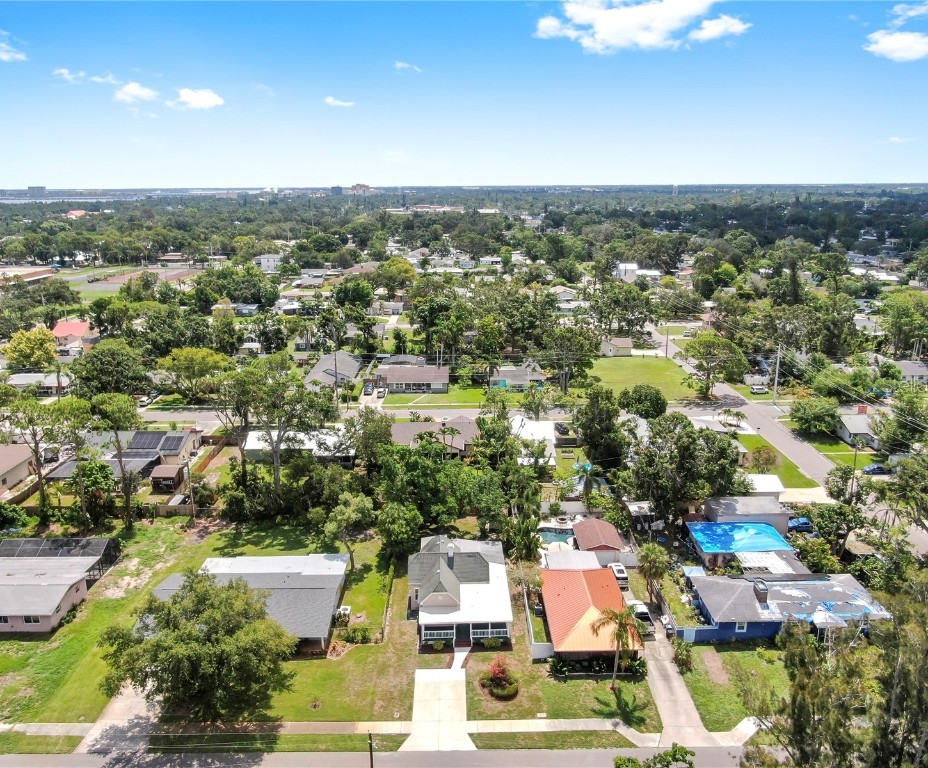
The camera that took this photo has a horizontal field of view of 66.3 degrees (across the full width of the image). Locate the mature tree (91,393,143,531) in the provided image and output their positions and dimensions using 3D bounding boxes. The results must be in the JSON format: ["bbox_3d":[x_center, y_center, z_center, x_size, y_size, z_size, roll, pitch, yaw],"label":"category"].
[{"bbox_3d":[-50.071,11.496,104.044,7.500,20.500,7.500,-1,16,-1],"label":"mature tree"}]

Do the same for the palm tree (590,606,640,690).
[{"bbox_3d":[15.085,26.581,70.384,4.500,8.700,4.500,-1,16,-1],"label":"palm tree"}]

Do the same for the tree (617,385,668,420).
[{"bbox_3d":[37.160,4.520,146.880,9.900,8.300,9.300,0,16,0],"label":"tree"}]

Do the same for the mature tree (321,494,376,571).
[{"bbox_3d":[-15.014,19.169,91.552,6.900,10.800,6.600,0,16,0],"label":"mature tree"}]

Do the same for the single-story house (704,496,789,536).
[{"bbox_3d":[41.187,19.328,103.974,10.200,3.300,6.300,0,16,0],"label":"single-story house"}]

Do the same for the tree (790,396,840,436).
[{"bbox_3d":[68.530,6.710,138.760,8.800,8.100,8.800,0,16,0],"label":"tree"}]

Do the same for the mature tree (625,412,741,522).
[{"bbox_3d":[32.555,12.258,105.253,16.500,16.300,15.000,0,16,0],"label":"mature tree"}]

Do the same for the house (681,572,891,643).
[{"bbox_3d":[37.474,24.992,82.755,20.300,4.800,10.200,-1,16,-1],"label":"house"}]

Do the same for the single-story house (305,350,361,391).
[{"bbox_3d":[-34.026,-3.619,186.863,11.800,4.800,27.000,-1,16,-1],"label":"single-story house"}]

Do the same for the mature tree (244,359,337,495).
[{"bbox_3d":[-27.570,6.778,112.988,15.000,23.200,13.500,0,16,0],"label":"mature tree"}]

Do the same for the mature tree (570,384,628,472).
[{"bbox_3d":[23.635,7.643,123.161,9.500,15.600,9.200,0,16,0],"label":"mature tree"}]

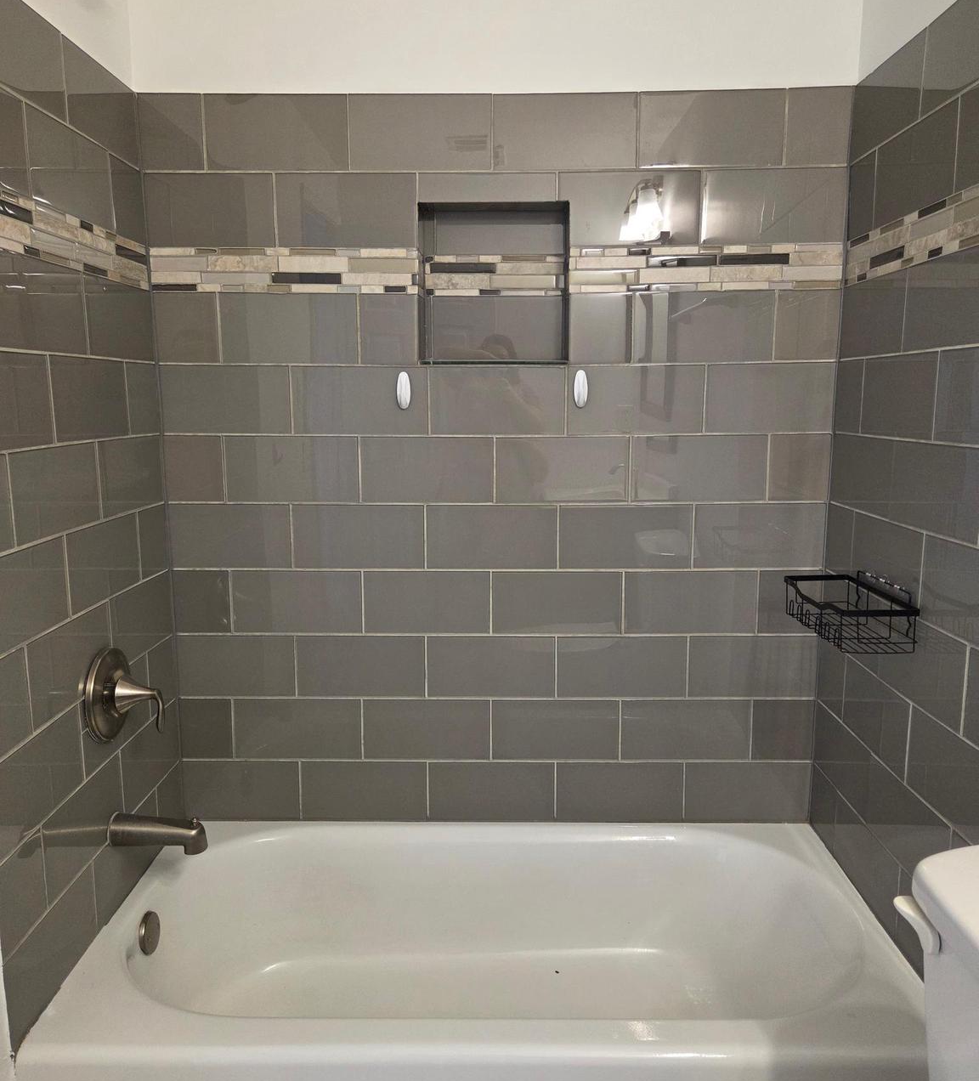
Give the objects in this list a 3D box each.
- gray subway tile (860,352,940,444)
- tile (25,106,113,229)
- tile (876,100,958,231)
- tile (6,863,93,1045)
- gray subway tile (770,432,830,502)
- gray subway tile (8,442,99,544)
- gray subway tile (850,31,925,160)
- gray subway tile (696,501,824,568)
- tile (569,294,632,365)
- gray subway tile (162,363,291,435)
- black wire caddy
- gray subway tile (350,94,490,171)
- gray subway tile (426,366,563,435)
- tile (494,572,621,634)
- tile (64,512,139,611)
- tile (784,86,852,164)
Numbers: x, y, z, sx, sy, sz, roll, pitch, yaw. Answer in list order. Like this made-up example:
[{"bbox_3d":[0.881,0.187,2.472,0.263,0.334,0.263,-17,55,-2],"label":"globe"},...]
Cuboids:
[{"bbox_3d":[0.760,-0.267,1.611,0.010,0.151,0.302,0,10,1],"label":"gray subway tile"},{"bbox_3d":[-0.755,-0.666,1.567,0.010,0.149,0.304,0,9,1],"label":"tile"},{"bbox_3d":[0.761,-0.664,1.552,0.010,0.152,0.304,0,9,1],"label":"tile"},{"bbox_3d":[-0.756,0.701,1.503,0.010,0.147,0.294,0,9,1],"label":"tile"},{"bbox_3d":[0.693,-0.162,1.949,0.136,0.151,0.010,0,9,1],"label":"gray subway tile"},{"bbox_3d":[-0.753,-0.088,1.510,0.010,0.151,0.302,0,10,1],"label":"gray subway tile"},{"bbox_3d":[0.766,-0.842,1.668,0.010,0.154,0.310,0,9,1],"label":"gray subway tile"},{"bbox_3d":[0.615,-0.009,1.977,0.300,0.152,0.010,0,9,1],"label":"gray subway tile"},{"bbox_3d":[0.243,-0.463,1.903,0.137,0.149,0.009,0,9,1],"label":"tile"},{"bbox_3d":[-0.589,-0.315,1.948,0.295,0.152,0.010,0,9,1],"label":"gray subway tile"},{"bbox_3d":[0.685,0.126,1.664,0.144,0.096,0.320,0,9,1],"label":"black wire caddy"},{"bbox_3d":[-0.146,-0.869,1.852,0.304,0.152,0.010,0,9,1],"label":"gray subway tile"},{"bbox_3d":[0.018,-0.315,1.937,0.303,0.152,0.009,0,9,1],"label":"gray subway tile"},{"bbox_3d":[0.160,0.143,2.007,0.302,0.150,0.010,0,9,1],"label":"tile"},{"bbox_3d":[-0.746,0.041,1.683,0.010,0.151,0.302,0,9,1],"label":"tile"},{"bbox_3d":[0.694,-0.872,1.832,0.136,0.151,0.009,0,9,1],"label":"tile"}]

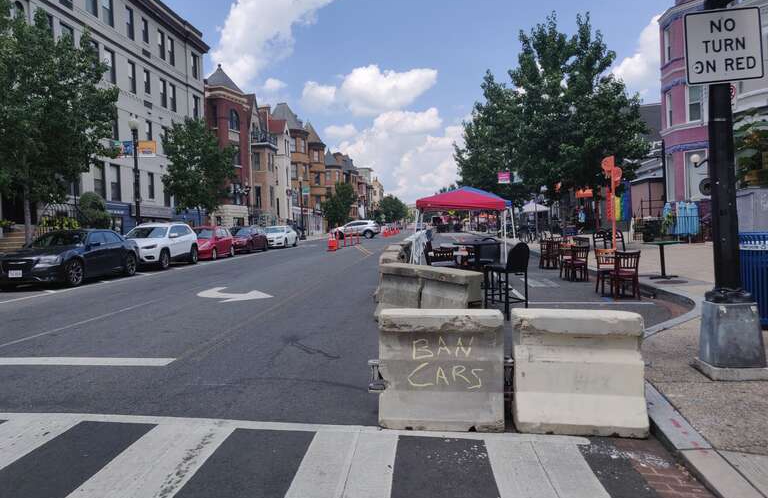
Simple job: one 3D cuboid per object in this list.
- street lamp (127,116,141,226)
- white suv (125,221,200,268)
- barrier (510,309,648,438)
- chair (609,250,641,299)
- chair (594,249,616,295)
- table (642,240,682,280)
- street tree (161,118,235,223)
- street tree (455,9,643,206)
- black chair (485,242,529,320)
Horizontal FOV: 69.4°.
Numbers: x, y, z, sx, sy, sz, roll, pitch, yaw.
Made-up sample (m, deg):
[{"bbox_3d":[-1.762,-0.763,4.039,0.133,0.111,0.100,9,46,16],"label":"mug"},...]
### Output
[{"bbox_3d":[-10.200,-2.530,22.900,0.450,5.900,0.450,-3,1,0],"label":"street lamp"},{"bbox_3d":[-8.750,-0.170,21.700,1.860,1.660,4.630,-2,2,3],"label":"white suv"},{"bbox_3d":[1.422,0.884,4.116,0.881,0.835,0.500,-2,2,11],"label":"barrier"},{"bbox_3d":[4.522,0.484,10.388,0.440,0.900,0.500,-2,2,7],"label":"chair"},{"bbox_3d":[4.497,0.481,11.038,0.440,0.900,0.500,-2,2,9],"label":"chair"},{"bbox_3d":[6.136,0.253,12.200,0.660,0.760,0.660,-2,2,-3],"label":"table"},{"bbox_3d":[-10.050,-3.500,30.000,4.100,7.300,4.100,-3,1,0],"label":"street tree"},{"bbox_3d":[7.150,-4.900,23.500,8.100,10.300,8.000,-3,1,0],"label":"street tree"},{"bbox_3d":[1.877,0.497,8.534,0.450,1.150,0.500,-3,2,-30],"label":"black chair"}]

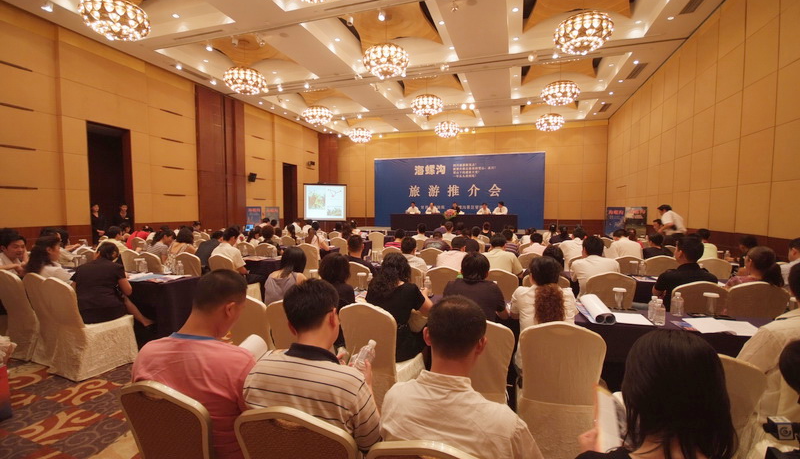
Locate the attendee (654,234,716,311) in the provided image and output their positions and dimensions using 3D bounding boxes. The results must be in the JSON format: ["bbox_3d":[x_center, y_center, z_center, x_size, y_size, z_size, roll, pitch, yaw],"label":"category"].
[{"bbox_3d":[2.810,0.718,3.457,0.520,1.330,0.750,1,3,12],"label":"attendee"}]

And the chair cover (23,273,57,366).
[{"bbox_3d":[-3.333,0.848,3.386,0.460,0.910,0.540,2,4,24],"label":"chair cover"}]

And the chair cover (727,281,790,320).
[{"bbox_3d":[3.305,0.928,3.310,0.455,0.933,0.540,1,3,12],"label":"chair cover"}]

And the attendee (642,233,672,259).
[{"bbox_3d":[3.783,0.659,4.904,0.500,1.220,0.720,1,3,11],"label":"attendee"}]

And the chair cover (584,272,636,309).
[{"bbox_3d":[2.140,0.880,3.474,0.450,0.935,0.520,1,3,19],"label":"chair cover"}]

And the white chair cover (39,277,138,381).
[{"bbox_3d":[-2.935,0.862,3.187,0.470,0.910,0.540,2,4,24],"label":"white chair cover"}]

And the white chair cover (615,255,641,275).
[{"bbox_3d":[3.242,0.829,4.880,0.470,0.935,0.540,1,3,20],"label":"white chair cover"}]

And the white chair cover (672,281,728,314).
[{"bbox_3d":[2.690,0.899,3.113,0.450,0.935,0.520,1,3,19],"label":"white chair cover"}]

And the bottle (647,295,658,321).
[{"bbox_3d":[1.892,0.582,2.488,0.065,0.188,0.065,1,3,20],"label":"bottle"}]

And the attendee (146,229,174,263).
[{"bbox_3d":[-4.216,0.619,5.841,0.480,1.250,0.760,1,3,20],"label":"attendee"}]

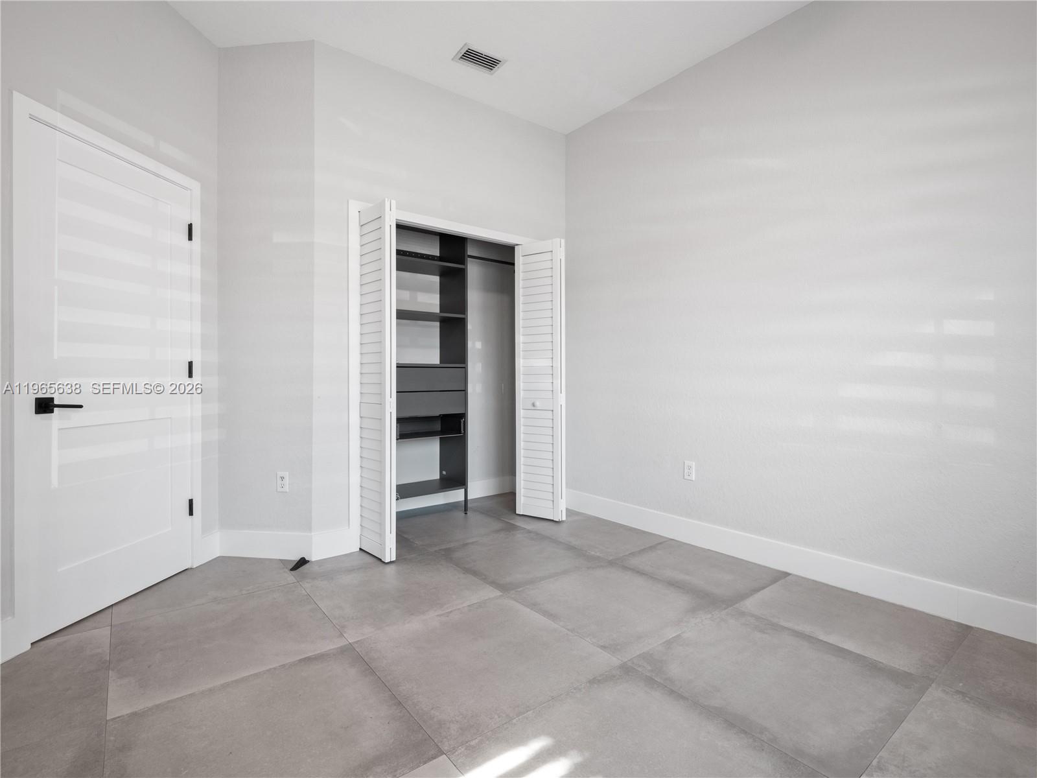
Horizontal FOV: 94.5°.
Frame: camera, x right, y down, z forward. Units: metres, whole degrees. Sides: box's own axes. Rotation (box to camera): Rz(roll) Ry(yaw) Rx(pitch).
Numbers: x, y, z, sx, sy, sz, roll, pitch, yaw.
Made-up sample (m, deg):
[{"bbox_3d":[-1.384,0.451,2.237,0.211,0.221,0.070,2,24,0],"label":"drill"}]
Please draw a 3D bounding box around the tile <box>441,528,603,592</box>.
[{"bbox_3d":[-0.006,0.986,2.817,0.727,0.010,0.727,0,0,-38],"label":"tile"}]

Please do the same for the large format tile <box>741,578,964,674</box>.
[{"bbox_3d":[1.429,0.991,2.091,0.645,0.010,0.727,0,0,-38],"label":"large format tile"}]

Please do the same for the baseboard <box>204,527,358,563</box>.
[{"bbox_3d":[-1.378,0.903,2.788,0.759,0.149,0.315,0,0,7],"label":"baseboard"}]

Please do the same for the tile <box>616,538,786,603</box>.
[{"bbox_3d":[0.982,0.988,2.665,0.645,0.010,0.727,0,0,-38],"label":"tile"}]

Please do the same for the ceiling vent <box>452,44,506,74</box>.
[{"bbox_3d":[-0.239,-2.045,2.984,0.282,0.020,0.178,0,0,-38],"label":"ceiling vent"}]

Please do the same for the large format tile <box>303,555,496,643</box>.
[{"bbox_3d":[-0.580,0.986,2.371,0.727,0.010,0.727,0,0,-38],"label":"large format tile"}]

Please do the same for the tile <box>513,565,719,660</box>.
[{"bbox_3d":[0.441,0.989,2.243,0.727,0.010,0.727,0,0,-38],"label":"tile"}]

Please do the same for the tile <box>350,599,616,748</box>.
[{"bbox_3d":[-0.134,0.989,1.797,0.727,0.010,0.727,0,0,-38],"label":"tile"}]

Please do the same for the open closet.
[{"bbox_3d":[-0.569,-0.085,3.501,1.472,2.123,1.020,0,0,-38],"label":"open closet"}]

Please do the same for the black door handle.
[{"bbox_3d":[-1.833,0.066,1.923,0.057,0.065,0.144,0,0,7],"label":"black door handle"}]

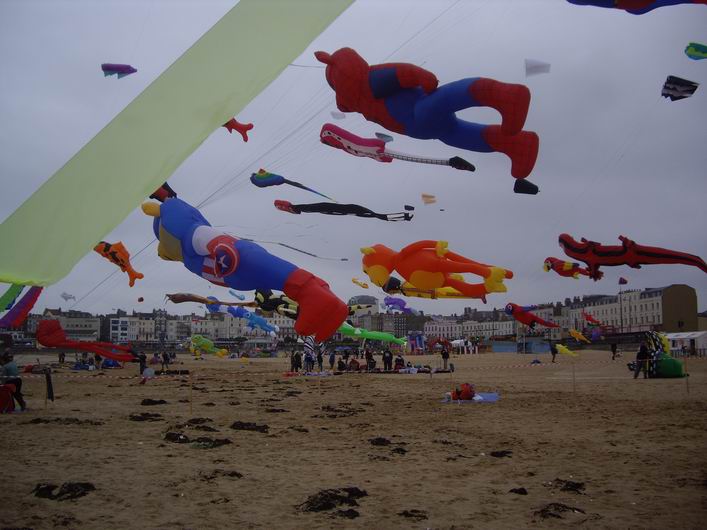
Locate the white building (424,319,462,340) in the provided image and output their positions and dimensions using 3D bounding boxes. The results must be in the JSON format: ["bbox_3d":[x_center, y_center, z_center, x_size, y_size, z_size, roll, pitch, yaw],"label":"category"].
[{"bbox_3d":[43.492,31.169,375.000,18.000,10.500,10.000,-1,-6,10],"label":"white building"}]

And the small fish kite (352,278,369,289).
[{"bbox_3d":[0.722,1.907,80.000,1.800,0.600,0.600,28,-5,3],"label":"small fish kite"}]

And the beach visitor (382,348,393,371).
[{"bbox_3d":[2.738,7.635,62.500,0.600,1.740,0.400,0,-6,0],"label":"beach visitor"}]

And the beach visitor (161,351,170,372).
[{"bbox_3d":[-15.626,7.996,64.500,0.550,1.680,0.400,0,-6,0],"label":"beach visitor"}]

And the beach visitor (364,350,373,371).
[{"bbox_3d":[1.208,7.611,62.500,0.450,1.700,0.550,0,-6,0],"label":"beach visitor"}]

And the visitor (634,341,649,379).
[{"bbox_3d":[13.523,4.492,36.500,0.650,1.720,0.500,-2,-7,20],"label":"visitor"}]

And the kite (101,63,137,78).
[{"bbox_3d":[-16.656,-13.785,55.000,2.500,1.100,1.300,0,-6,0],"label":"kite"}]

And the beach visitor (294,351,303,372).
[{"bbox_3d":[-4.323,7.562,61.000,0.550,1.700,0.420,0,-6,0],"label":"beach visitor"}]

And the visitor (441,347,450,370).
[{"bbox_3d":[7.528,7.692,63.500,0.550,1.680,0.400,-1,-6,10],"label":"visitor"}]

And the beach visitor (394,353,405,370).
[{"bbox_3d":[3.705,7.772,62.500,0.650,1.350,0.600,0,-6,0],"label":"beach visitor"}]

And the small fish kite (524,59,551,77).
[{"bbox_3d":[14.227,-15.271,60.000,2.000,1.200,1.300,0,-6,0],"label":"small fish kite"}]

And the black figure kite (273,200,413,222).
[{"bbox_3d":[-0.593,-3.171,46.000,8.200,1.100,1.500,4,-6,0],"label":"black figure kite"}]

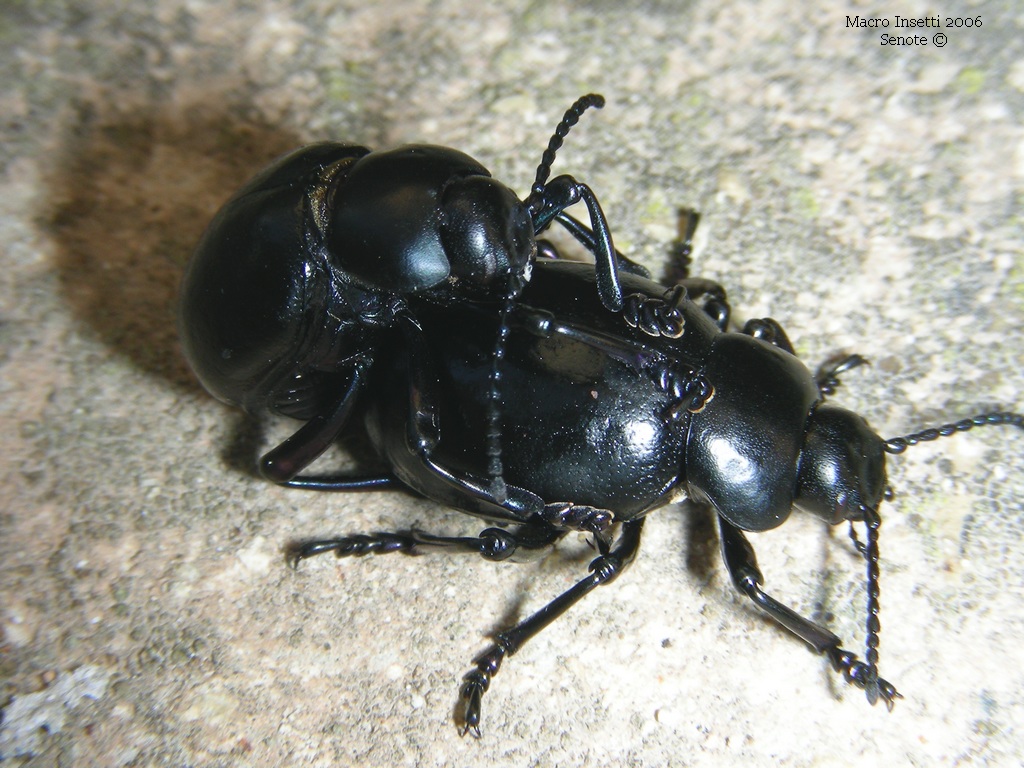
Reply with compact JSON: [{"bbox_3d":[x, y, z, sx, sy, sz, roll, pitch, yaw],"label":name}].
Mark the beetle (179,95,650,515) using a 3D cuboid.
[{"bbox_3d":[-0.003,-0.002,0.077,0.013,0.009,0.011,-7,54,42],"label":"beetle"}]

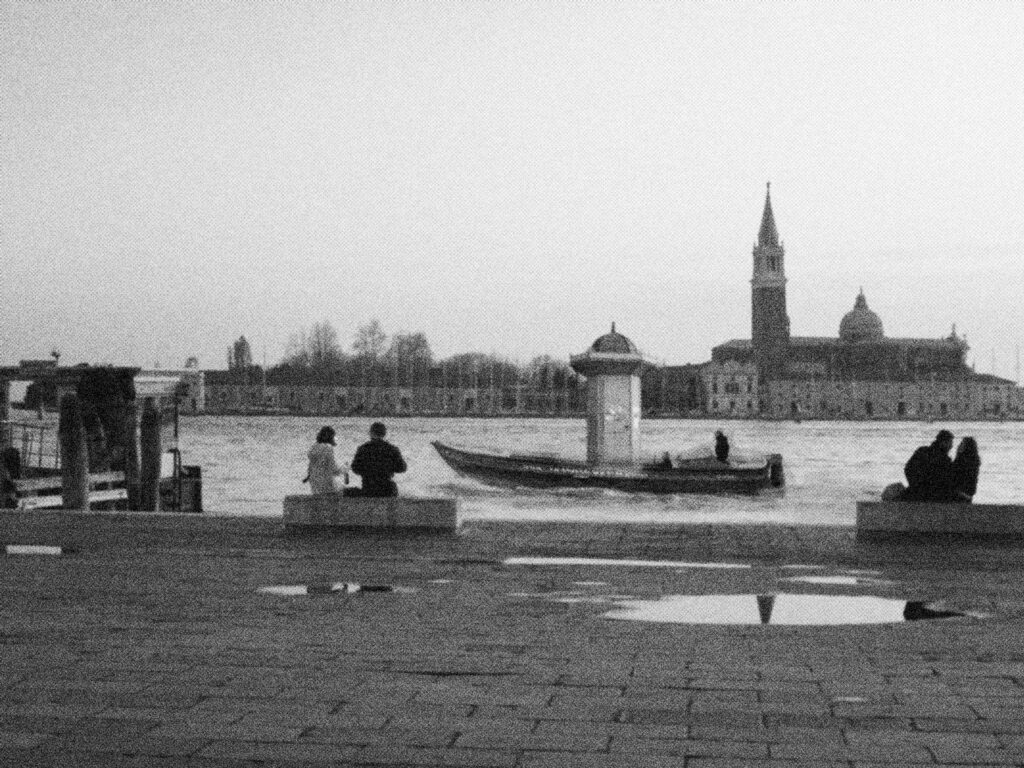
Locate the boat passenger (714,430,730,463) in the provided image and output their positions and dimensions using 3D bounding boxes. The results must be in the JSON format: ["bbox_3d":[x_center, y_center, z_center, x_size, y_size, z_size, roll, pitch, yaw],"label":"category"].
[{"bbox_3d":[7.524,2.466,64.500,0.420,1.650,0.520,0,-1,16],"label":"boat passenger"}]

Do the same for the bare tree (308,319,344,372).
[{"bbox_3d":[-53.227,-4.994,515.000,10.800,26.000,10.500,0,-1,0],"label":"bare tree"}]

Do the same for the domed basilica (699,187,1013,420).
[{"bbox_3d":[107.147,-24.893,558.000,88.000,72.500,45.000,1,-1,-14],"label":"domed basilica"}]

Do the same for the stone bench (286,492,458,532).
[{"bbox_3d":[-1.732,1.609,22.250,2.100,0.440,0.550,0,-1,8],"label":"stone bench"}]

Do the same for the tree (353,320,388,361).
[{"bbox_3d":[-40.384,-5.280,515.000,10.200,26.000,10.000,0,-1,0],"label":"tree"}]

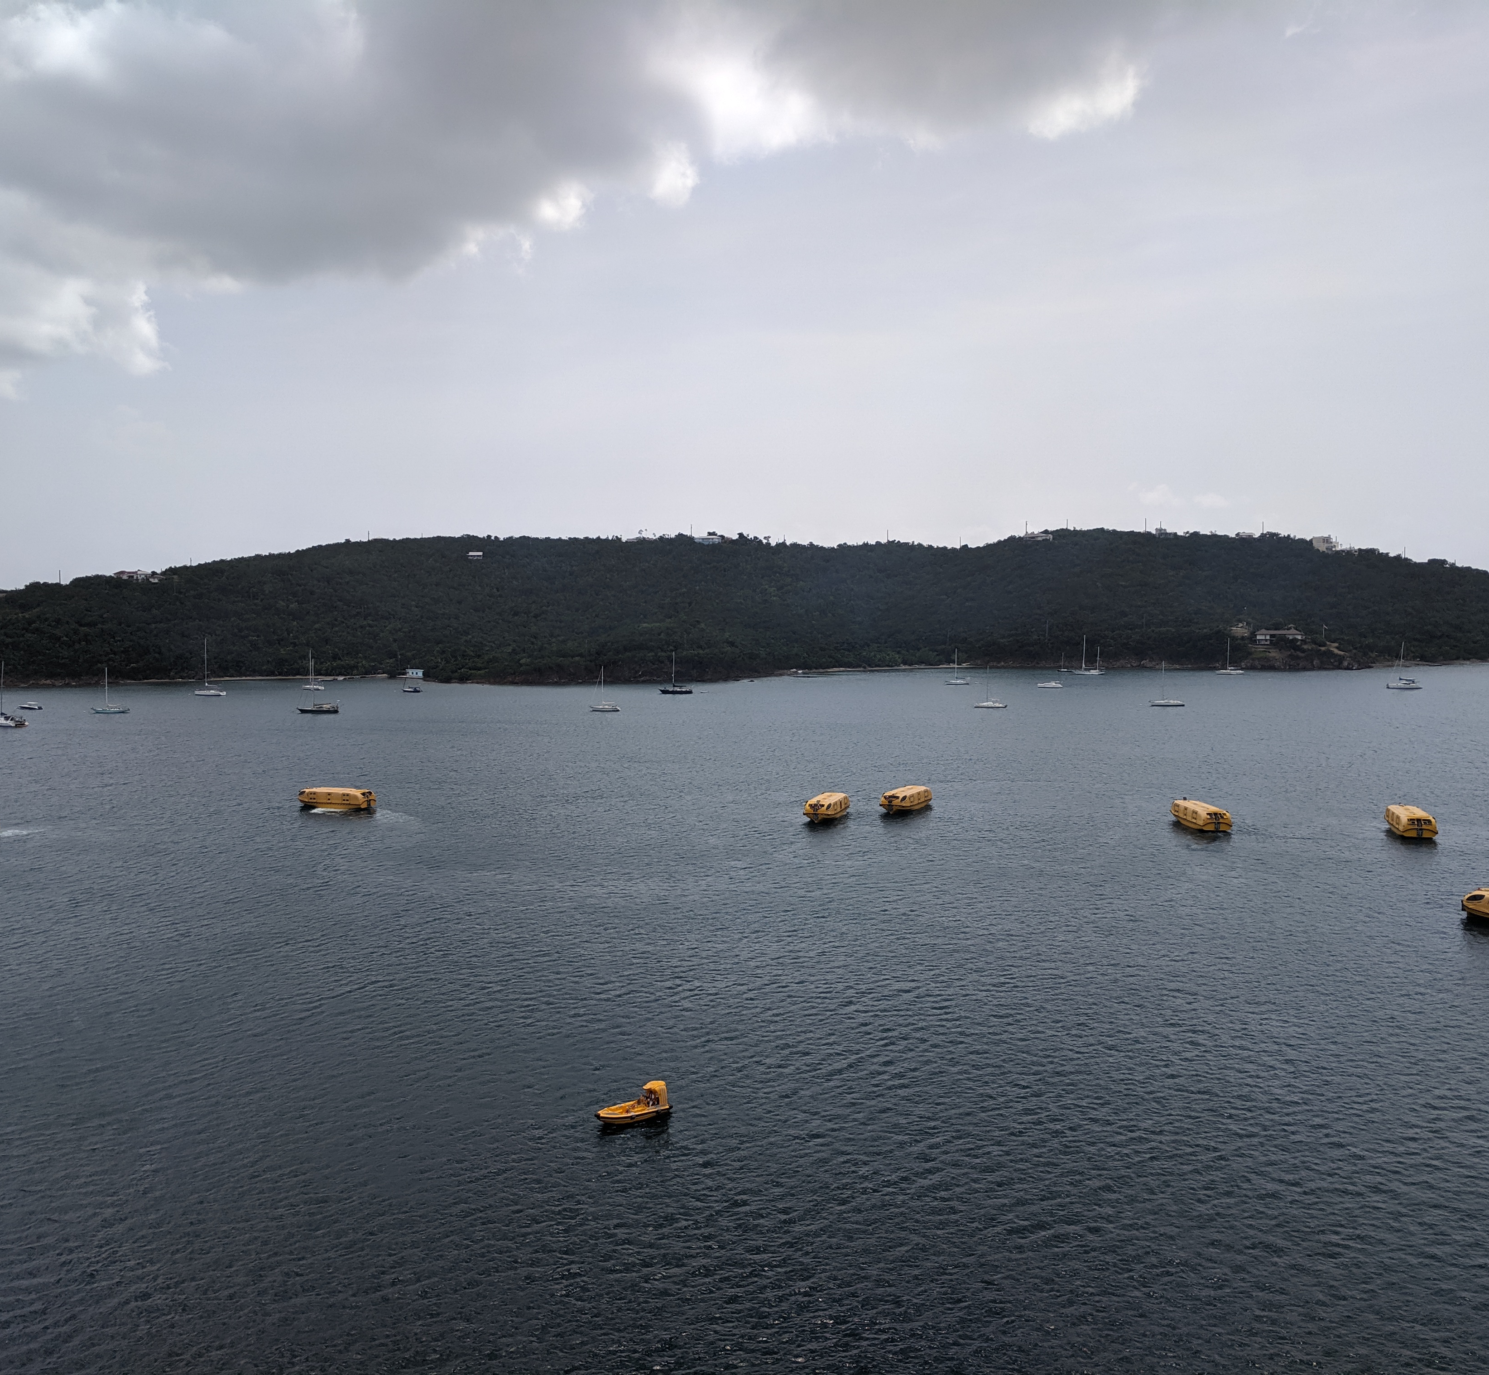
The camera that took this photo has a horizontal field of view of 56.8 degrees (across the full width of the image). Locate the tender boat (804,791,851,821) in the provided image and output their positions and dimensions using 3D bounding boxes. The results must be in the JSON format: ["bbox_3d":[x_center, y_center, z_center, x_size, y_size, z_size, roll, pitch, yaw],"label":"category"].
[{"bbox_3d":[15.800,23.250,266.580,5.550,3.700,16.700,1,4,19],"label":"tender boat"}]

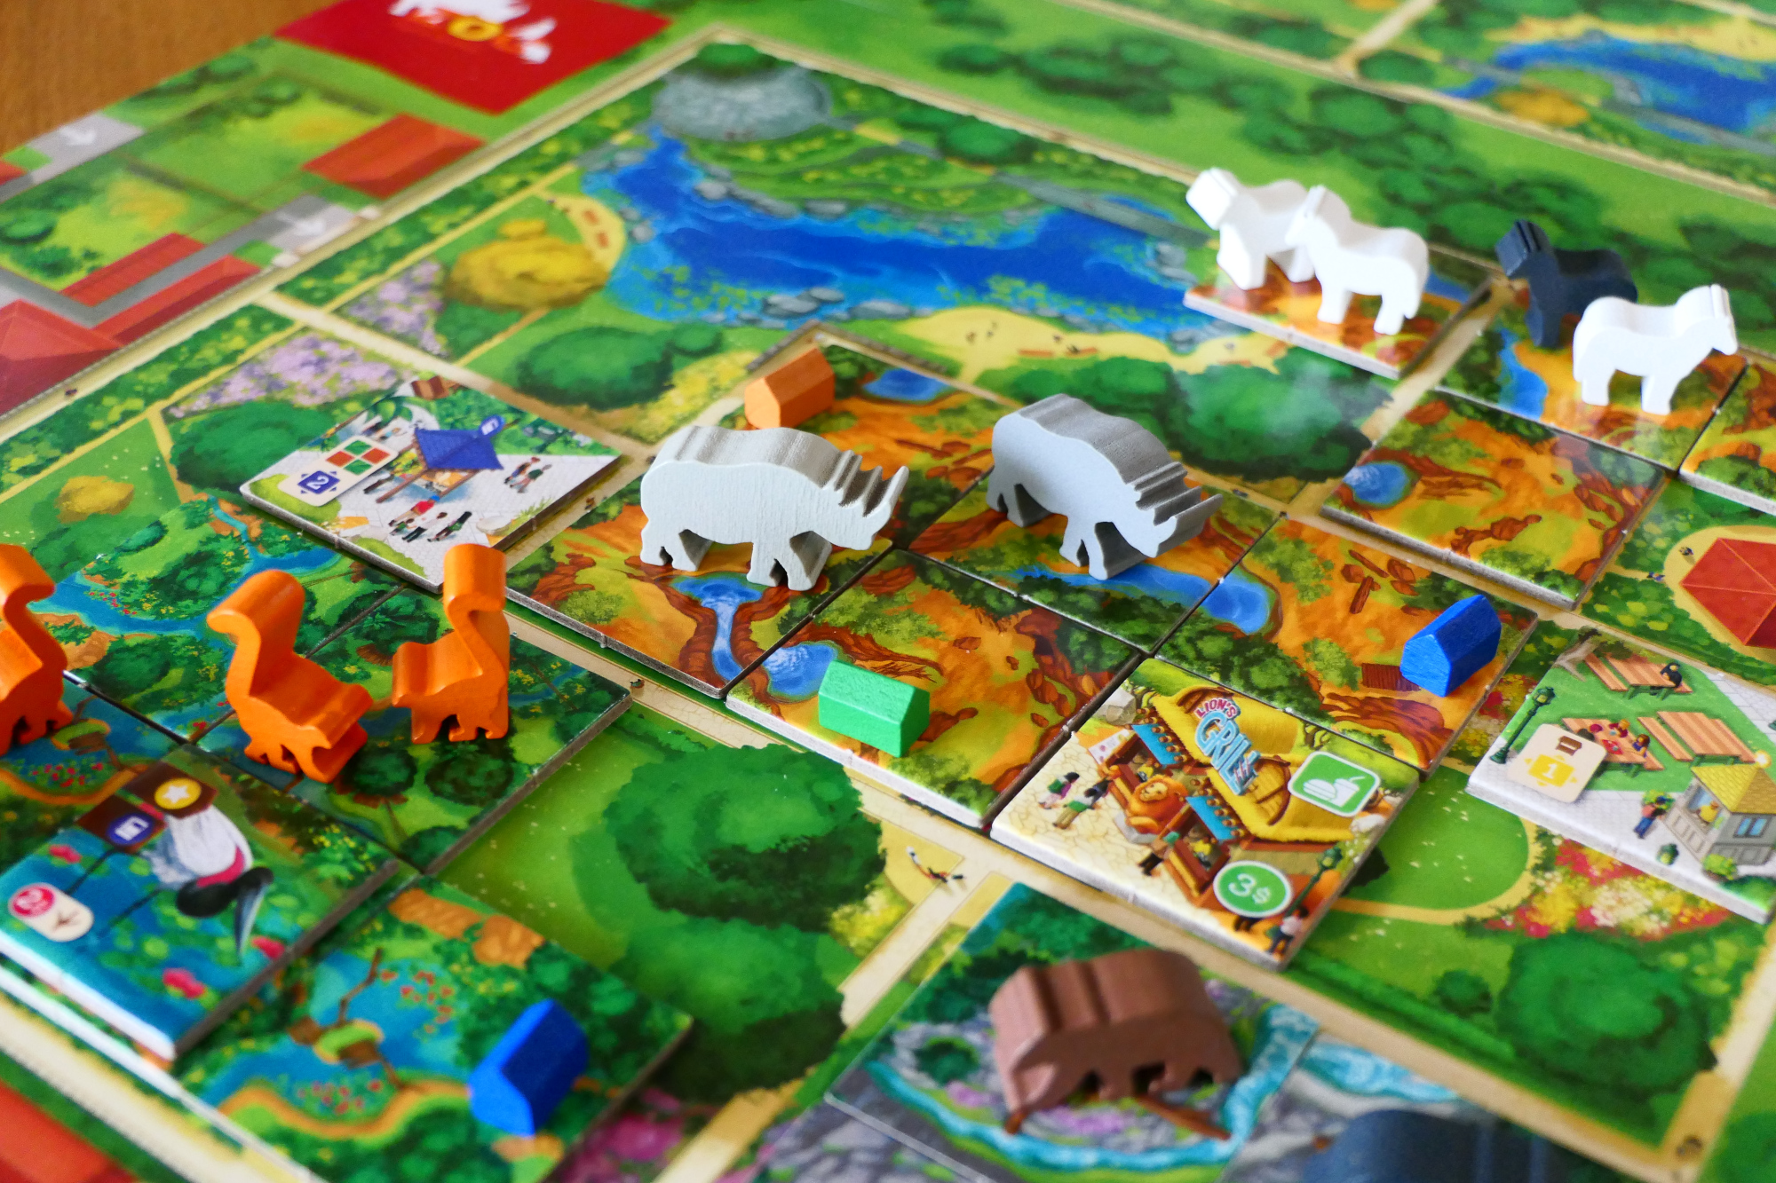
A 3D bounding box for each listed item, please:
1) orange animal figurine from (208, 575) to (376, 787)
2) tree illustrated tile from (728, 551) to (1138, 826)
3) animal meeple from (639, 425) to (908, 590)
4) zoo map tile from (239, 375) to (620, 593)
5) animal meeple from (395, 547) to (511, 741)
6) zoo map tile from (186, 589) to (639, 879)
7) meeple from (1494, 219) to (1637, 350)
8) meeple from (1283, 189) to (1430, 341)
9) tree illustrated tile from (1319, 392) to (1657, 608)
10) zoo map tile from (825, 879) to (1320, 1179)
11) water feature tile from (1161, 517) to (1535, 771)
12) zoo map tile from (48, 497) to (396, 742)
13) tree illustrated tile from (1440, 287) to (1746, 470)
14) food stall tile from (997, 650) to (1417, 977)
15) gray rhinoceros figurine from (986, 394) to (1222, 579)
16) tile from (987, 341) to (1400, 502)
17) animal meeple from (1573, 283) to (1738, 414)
[{"bbox_3d":[-0.077,0.011,0.283,0.016,0.025,0.010,15,39,16],"label":"orange animal figurine"},{"bbox_3d":[0.007,0.013,0.308,0.042,0.002,0.042,23,42,25],"label":"tree illustrated tile"},{"bbox_3d":[-0.016,-0.012,0.303,0.037,0.021,0.009,11,39,11],"label":"animal meeple"},{"bbox_3d":[-0.072,-0.018,0.344,0.042,0.002,0.042,23,42,26],"label":"zoo map tile"},{"bbox_3d":[-0.058,0.007,0.289,0.016,0.025,0.010,-3,37,-8],"label":"animal meeple"},{"bbox_3d":[-0.061,0.017,0.282,0.040,0.002,0.040,23,42,25],"label":"zoo map tile"},{"bbox_3d":[0.120,-0.054,0.385,0.024,0.020,0.011,3,37,1],"label":"meeple"},{"bbox_3d":[0.084,-0.060,0.390,0.024,0.020,0.011,15,39,17],"label":"meeple"},{"bbox_3d":[0.092,-0.015,0.329,0.040,0.002,0.040,23,43,25],"label":"tree illustrated tile"},{"bbox_3d":[0.022,0.055,0.252,0.042,0.002,0.042,23,42,25],"label":"zoo map tile"},{"bbox_3d":[0.064,0.007,0.300,0.040,0.002,0.040,24,43,26],"label":"water feature tile"},{"bbox_3d":[-0.095,0.003,0.299,0.040,0.002,0.040,23,42,25],"label":"zoo map tile"},{"bbox_3d":[0.124,-0.037,0.380,0.042,0.002,0.042,23,42,25],"label":"tree illustrated tile"},{"bbox_3d":[0.041,0.027,0.274,0.040,0.002,0.040,23,43,26],"label":"food stall tile"},{"bbox_3d":[0.030,-0.014,0.308,0.009,0.020,0.037,-26,46,-31],"label":"gray rhinoceros figurine"},{"bbox_3d":[0.054,-0.031,0.371,0.046,0.002,0.042,23,42,26],"label":"tile"},{"bbox_3d":[0.122,-0.039,0.345,0.022,0.018,0.010,11,39,11],"label":"animal meeple"}]

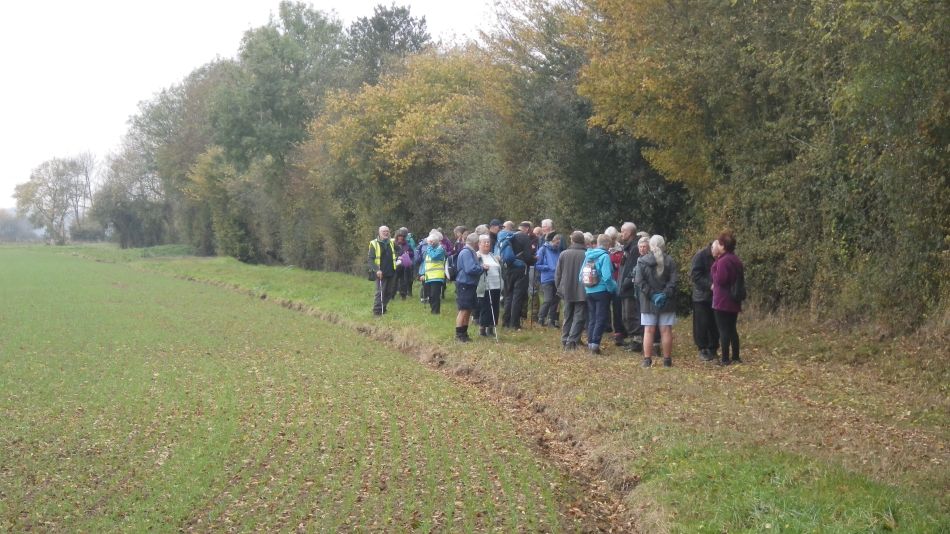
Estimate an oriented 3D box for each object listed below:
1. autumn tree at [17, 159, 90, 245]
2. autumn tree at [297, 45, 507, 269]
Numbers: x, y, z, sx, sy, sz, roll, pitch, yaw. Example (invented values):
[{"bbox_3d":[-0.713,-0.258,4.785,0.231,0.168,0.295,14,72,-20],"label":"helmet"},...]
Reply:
[{"bbox_3d":[-42.483,-6.687,195.000,7.700,8.900,7.000,0,1,0],"label":"autumn tree"},{"bbox_3d":[-2.193,-3.346,63.000,6.800,7.600,6.000,0,1,0],"label":"autumn tree"}]

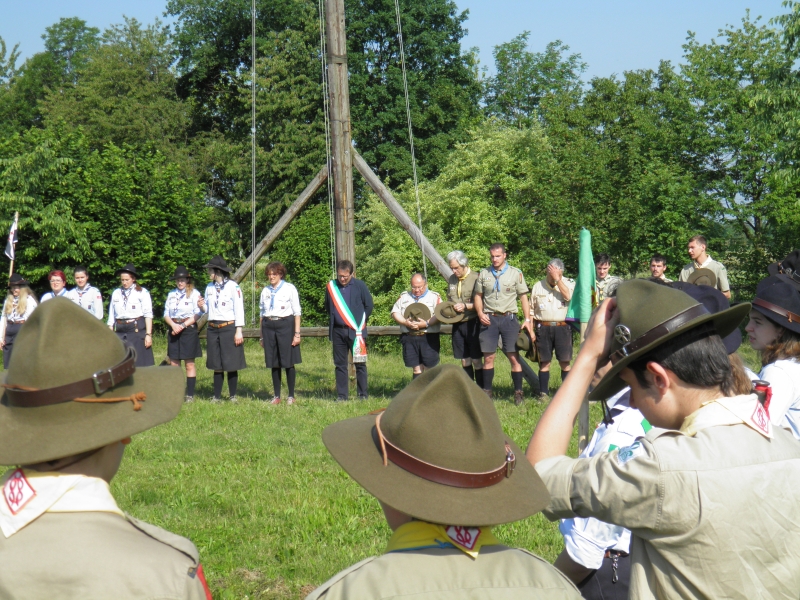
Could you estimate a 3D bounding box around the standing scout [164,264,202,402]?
[{"bbox_3d":[-2.561,0.408,16.950,0.460,1.610,0.380,0,2,9],"label":"standing scout"}]

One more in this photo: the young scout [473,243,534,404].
[{"bbox_3d":[1.192,0.265,16.500,0.660,1.850,0.420,1,2,19],"label":"young scout"}]

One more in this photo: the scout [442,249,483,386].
[{"bbox_3d":[0.747,0.276,16.850,0.520,1.740,0.480,1,2,30],"label":"scout"}]

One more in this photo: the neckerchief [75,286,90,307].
[{"bbox_3d":[-3.767,-0.030,17.000,0.200,0.250,0.180,0,1,6],"label":"neckerchief"}]

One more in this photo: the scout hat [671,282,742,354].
[{"bbox_3d":[0.765,0.057,3.800,0.340,0.150,0.360,-6,17,-40],"label":"scout hat"}]

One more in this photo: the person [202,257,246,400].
[{"bbox_3d":[-2.058,0.336,16.900,0.530,1.740,0.400,1,2,25],"label":"person"}]

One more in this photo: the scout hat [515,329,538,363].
[{"bbox_3d":[1.477,0.527,16.600,0.140,0.360,0.340,-10,-3,-27],"label":"scout hat"}]

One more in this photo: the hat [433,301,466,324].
[{"bbox_3d":[0.573,0.151,16.600,0.340,0.360,0.140,8,-32,-3],"label":"hat"}]

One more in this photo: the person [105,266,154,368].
[{"bbox_3d":[-3.182,0.390,16.950,0.530,1.640,0.380,0,2,16],"label":"person"}]

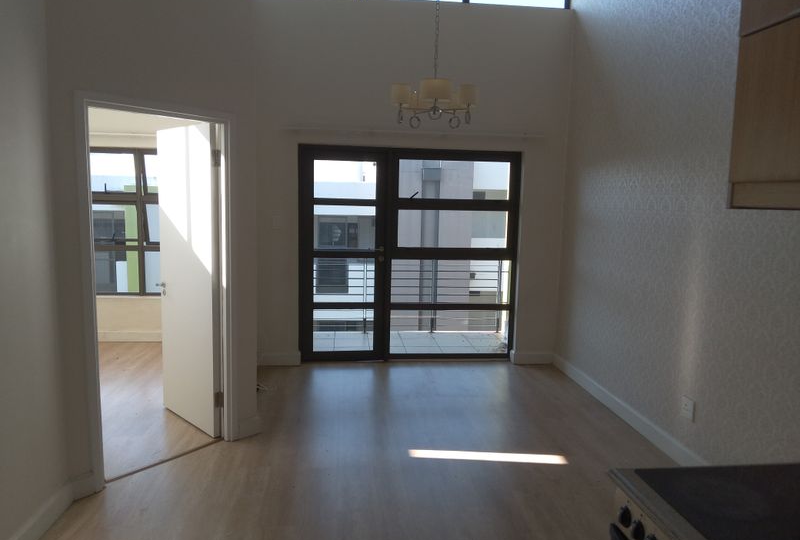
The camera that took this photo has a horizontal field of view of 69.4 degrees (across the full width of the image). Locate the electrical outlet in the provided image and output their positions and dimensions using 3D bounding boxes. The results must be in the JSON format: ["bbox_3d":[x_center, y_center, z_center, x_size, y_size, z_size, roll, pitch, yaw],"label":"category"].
[{"bbox_3d":[1.734,0.839,3.498,0.015,0.117,0.112,1,7,-6],"label":"electrical outlet"}]

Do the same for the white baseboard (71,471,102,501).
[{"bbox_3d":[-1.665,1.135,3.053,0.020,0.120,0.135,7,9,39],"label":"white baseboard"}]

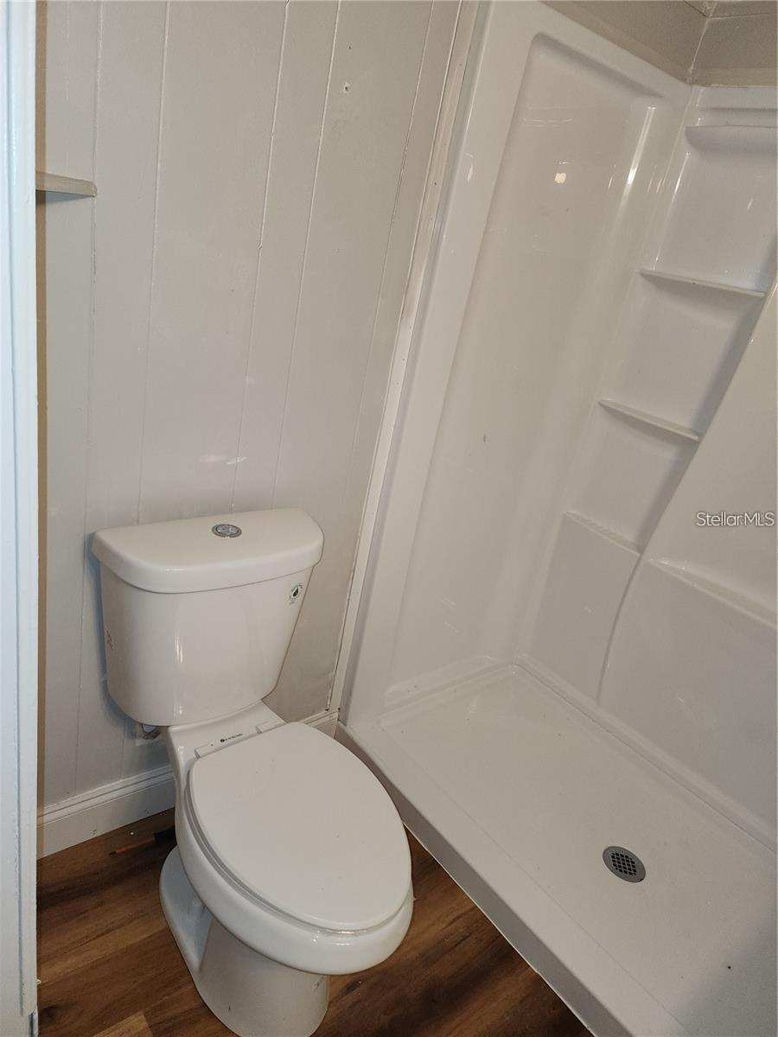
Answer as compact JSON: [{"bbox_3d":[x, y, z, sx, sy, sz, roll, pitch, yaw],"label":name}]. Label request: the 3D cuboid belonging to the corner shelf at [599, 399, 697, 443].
[{"bbox_3d":[0.750,-0.277,1.982,0.104,0.027,0.329,-8,29,-39],"label":"corner shelf"}]

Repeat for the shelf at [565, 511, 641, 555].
[{"bbox_3d":[0.676,0.054,2.167,0.061,0.024,0.285,-8,29,-39],"label":"shelf"}]

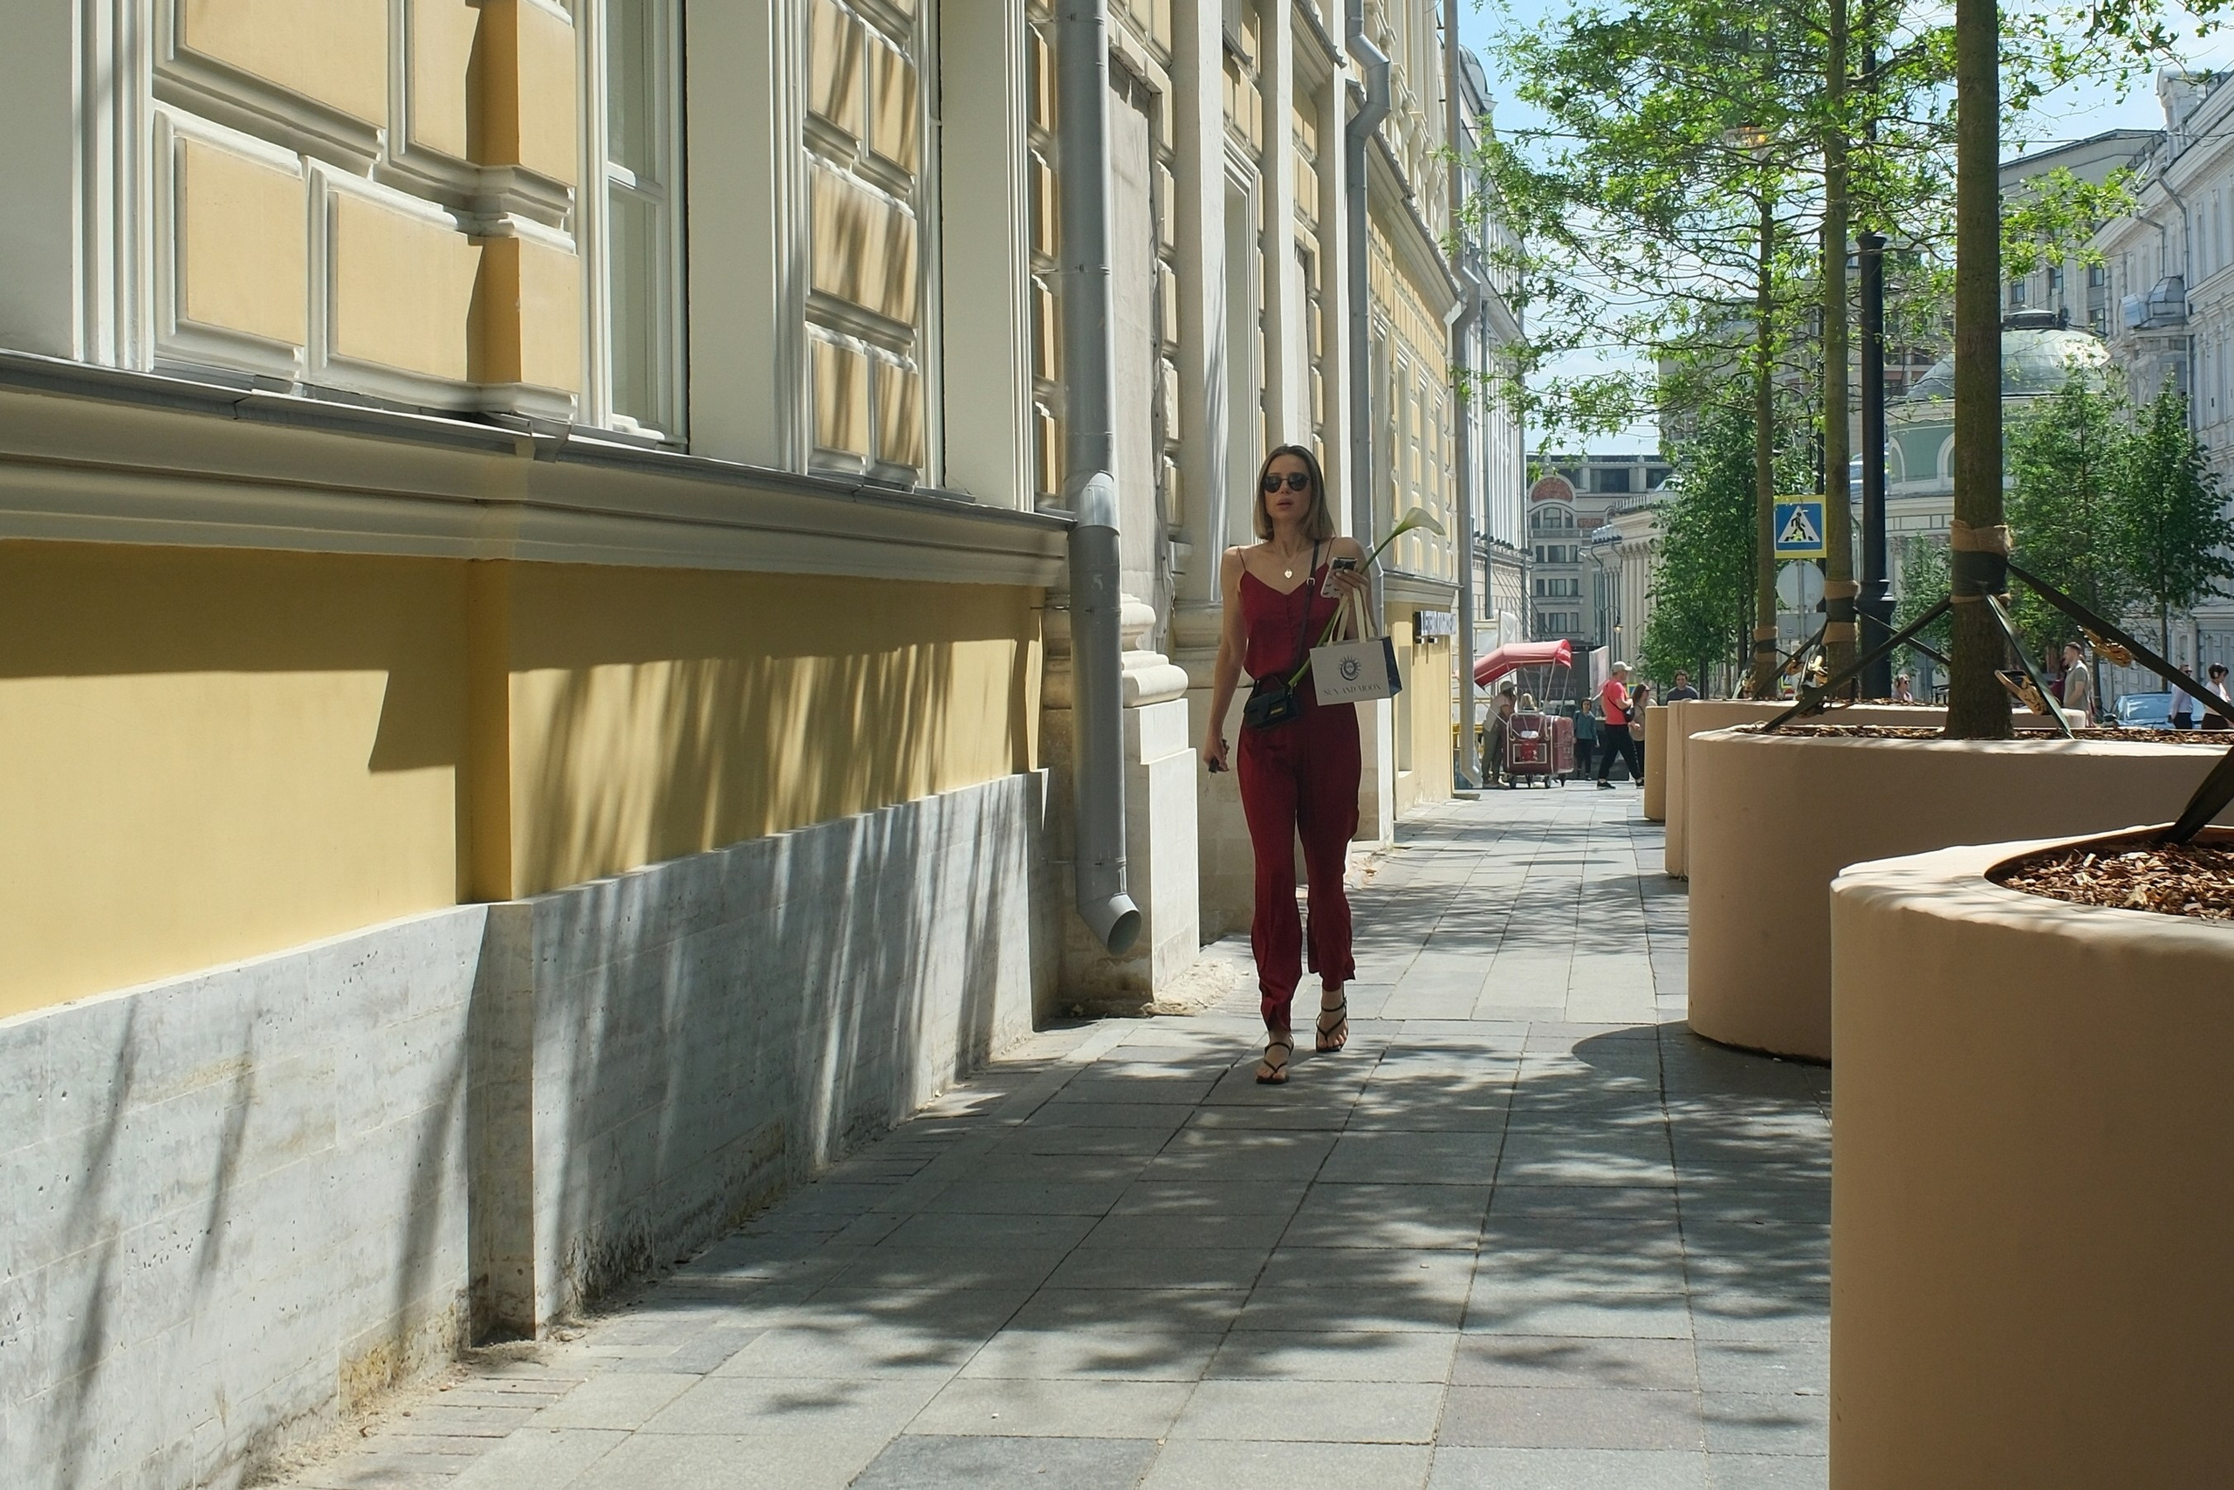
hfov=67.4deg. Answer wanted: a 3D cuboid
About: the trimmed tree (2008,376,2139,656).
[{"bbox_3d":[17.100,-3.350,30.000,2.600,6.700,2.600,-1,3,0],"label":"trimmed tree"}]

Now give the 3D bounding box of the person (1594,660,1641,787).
[{"bbox_3d":[6.710,-0.256,22.400,0.600,1.710,0.500,-1,3,-12],"label":"person"}]

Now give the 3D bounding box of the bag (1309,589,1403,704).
[{"bbox_3d":[0.626,-0.257,4.400,0.205,0.300,0.090,-6,3,25],"label":"bag"}]

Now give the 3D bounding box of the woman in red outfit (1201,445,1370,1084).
[{"bbox_3d":[0.462,0.030,4.600,0.470,1.710,0.480,0,3,12],"label":"woman in red outfit"}]

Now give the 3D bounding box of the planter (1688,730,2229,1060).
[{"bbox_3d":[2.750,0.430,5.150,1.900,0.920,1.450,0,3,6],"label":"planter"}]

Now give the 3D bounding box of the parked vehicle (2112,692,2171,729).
[{"bbox_3d":[18.000,-0.120,28.900,1.850,1.500,4.400,1,3,30],"label":"parked vehicle"}]

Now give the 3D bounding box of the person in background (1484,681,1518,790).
[{"bbox_3d":[5.320,-0.130,23.200,0.500,1.460,0.480,-1,3,-12],"label":"person in background"}]

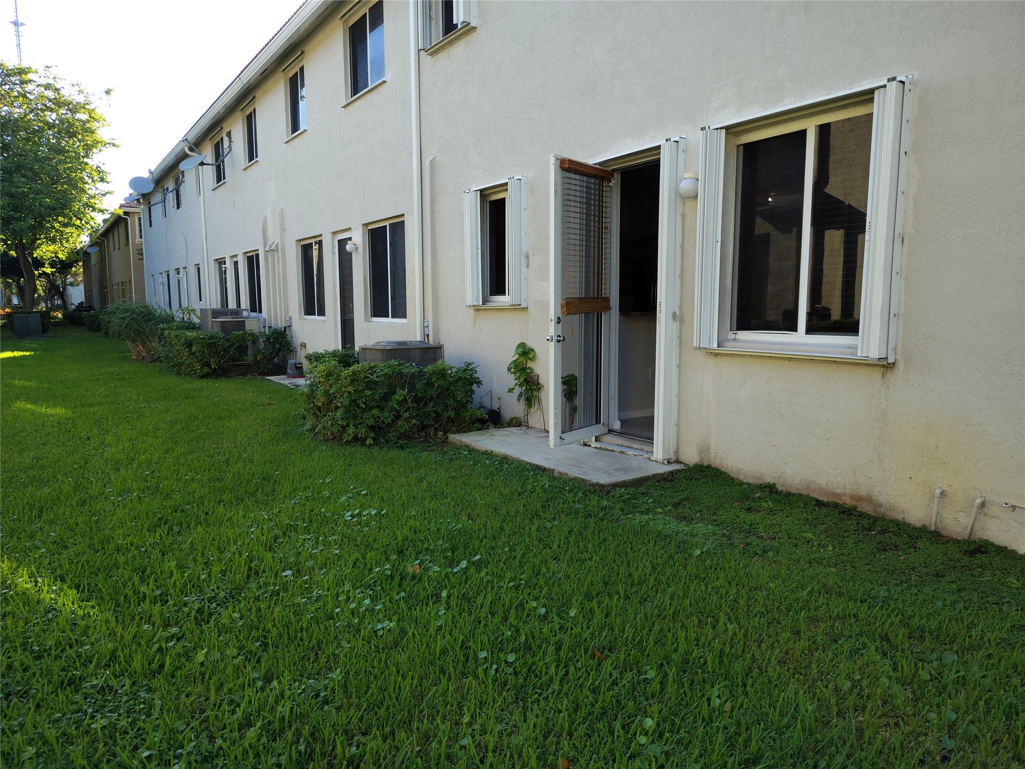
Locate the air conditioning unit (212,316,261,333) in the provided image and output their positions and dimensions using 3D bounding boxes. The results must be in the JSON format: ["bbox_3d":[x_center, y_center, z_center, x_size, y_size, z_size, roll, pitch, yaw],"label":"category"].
[{"bbox_3d":[-5.506,-0.884,14.233,0.750,0.880,0.780,-5,8,-33],"label":"air conditioning unit"}]

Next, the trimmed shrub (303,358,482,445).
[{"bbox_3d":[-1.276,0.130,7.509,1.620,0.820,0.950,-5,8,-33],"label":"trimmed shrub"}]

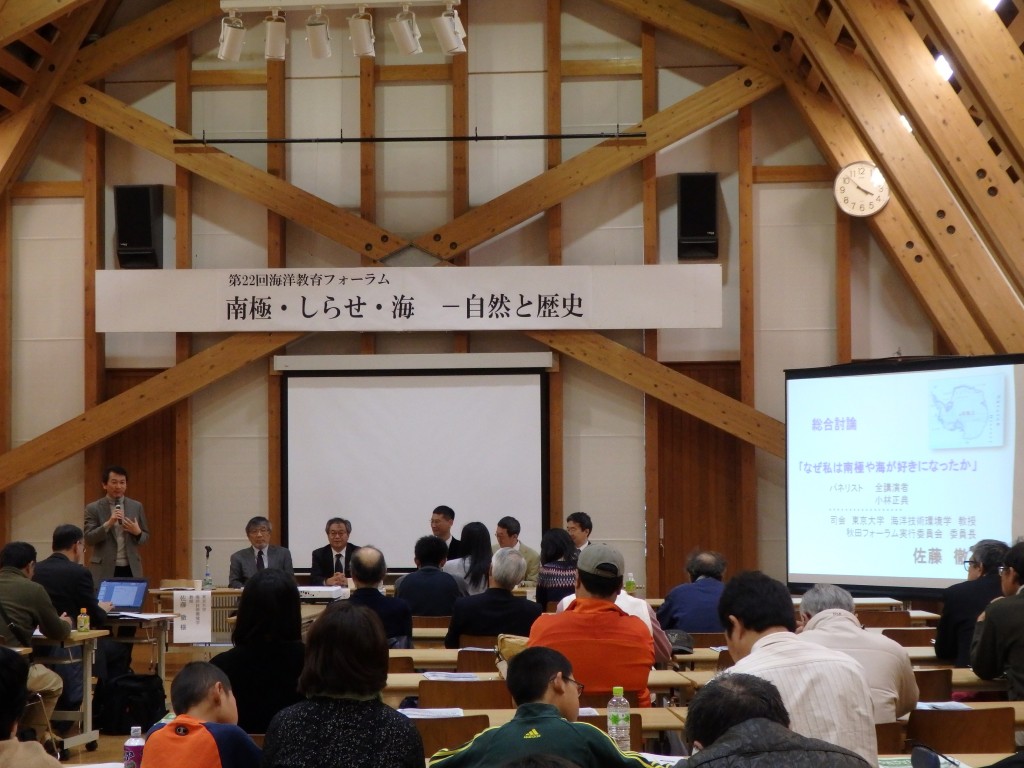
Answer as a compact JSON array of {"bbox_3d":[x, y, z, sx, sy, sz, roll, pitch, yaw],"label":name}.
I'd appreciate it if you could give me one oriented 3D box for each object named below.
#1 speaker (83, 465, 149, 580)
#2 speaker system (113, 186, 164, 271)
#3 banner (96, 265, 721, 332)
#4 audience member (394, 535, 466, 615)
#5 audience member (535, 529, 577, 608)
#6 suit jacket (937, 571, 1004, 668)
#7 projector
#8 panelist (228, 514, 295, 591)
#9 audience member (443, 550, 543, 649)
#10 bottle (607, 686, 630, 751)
[{"bbox_3d":[-3.066,1.481,12.348,0.520,1.700,0.380,1,-4,-21],"label":"speaker"},{"bbox_3d":[-3.505,-1.479,14.976,0.360,0.790,0.400,0,-4,3],"label":"speaker system"},{"bbox_3d":[-1.020,-0.805,15.050,5.930,0.590,0.030,-1,-3,5],"label":"banner"},{"bbox_3d":[-0.464,1.470,9.200,0.470,1.220,0.700,0,-3,-3],"label":"audience member"},{"bbox_3d":[0.345,1.590,10.750,0.460,1.220,0.700,0,-3,2],"label":"audience member"},{"bbox_3d":[2.244,1.186,7.531,0.480,0.620,0.400,1,-4,-21],"label":"suit jacket"},{"bbox_3d":[-1.280,1.430,10.750,0.310,0.075,0.250,0,-3,2],"label":"projector"},{"bbox_3d":[-1.941,1.663,12.311,0.520,1.280,0.720,0,-4,-3],"label":"panelist"},{"bbox_3d":[-0.088,1.462,8.262,0.510,1.240,0.740,0,-4,2],"label":"audience member"},{"bbox_3d":[0.313,1.000,4.700,0.066,0.222,0.066,0,-3,0],"label":"bottle"}]

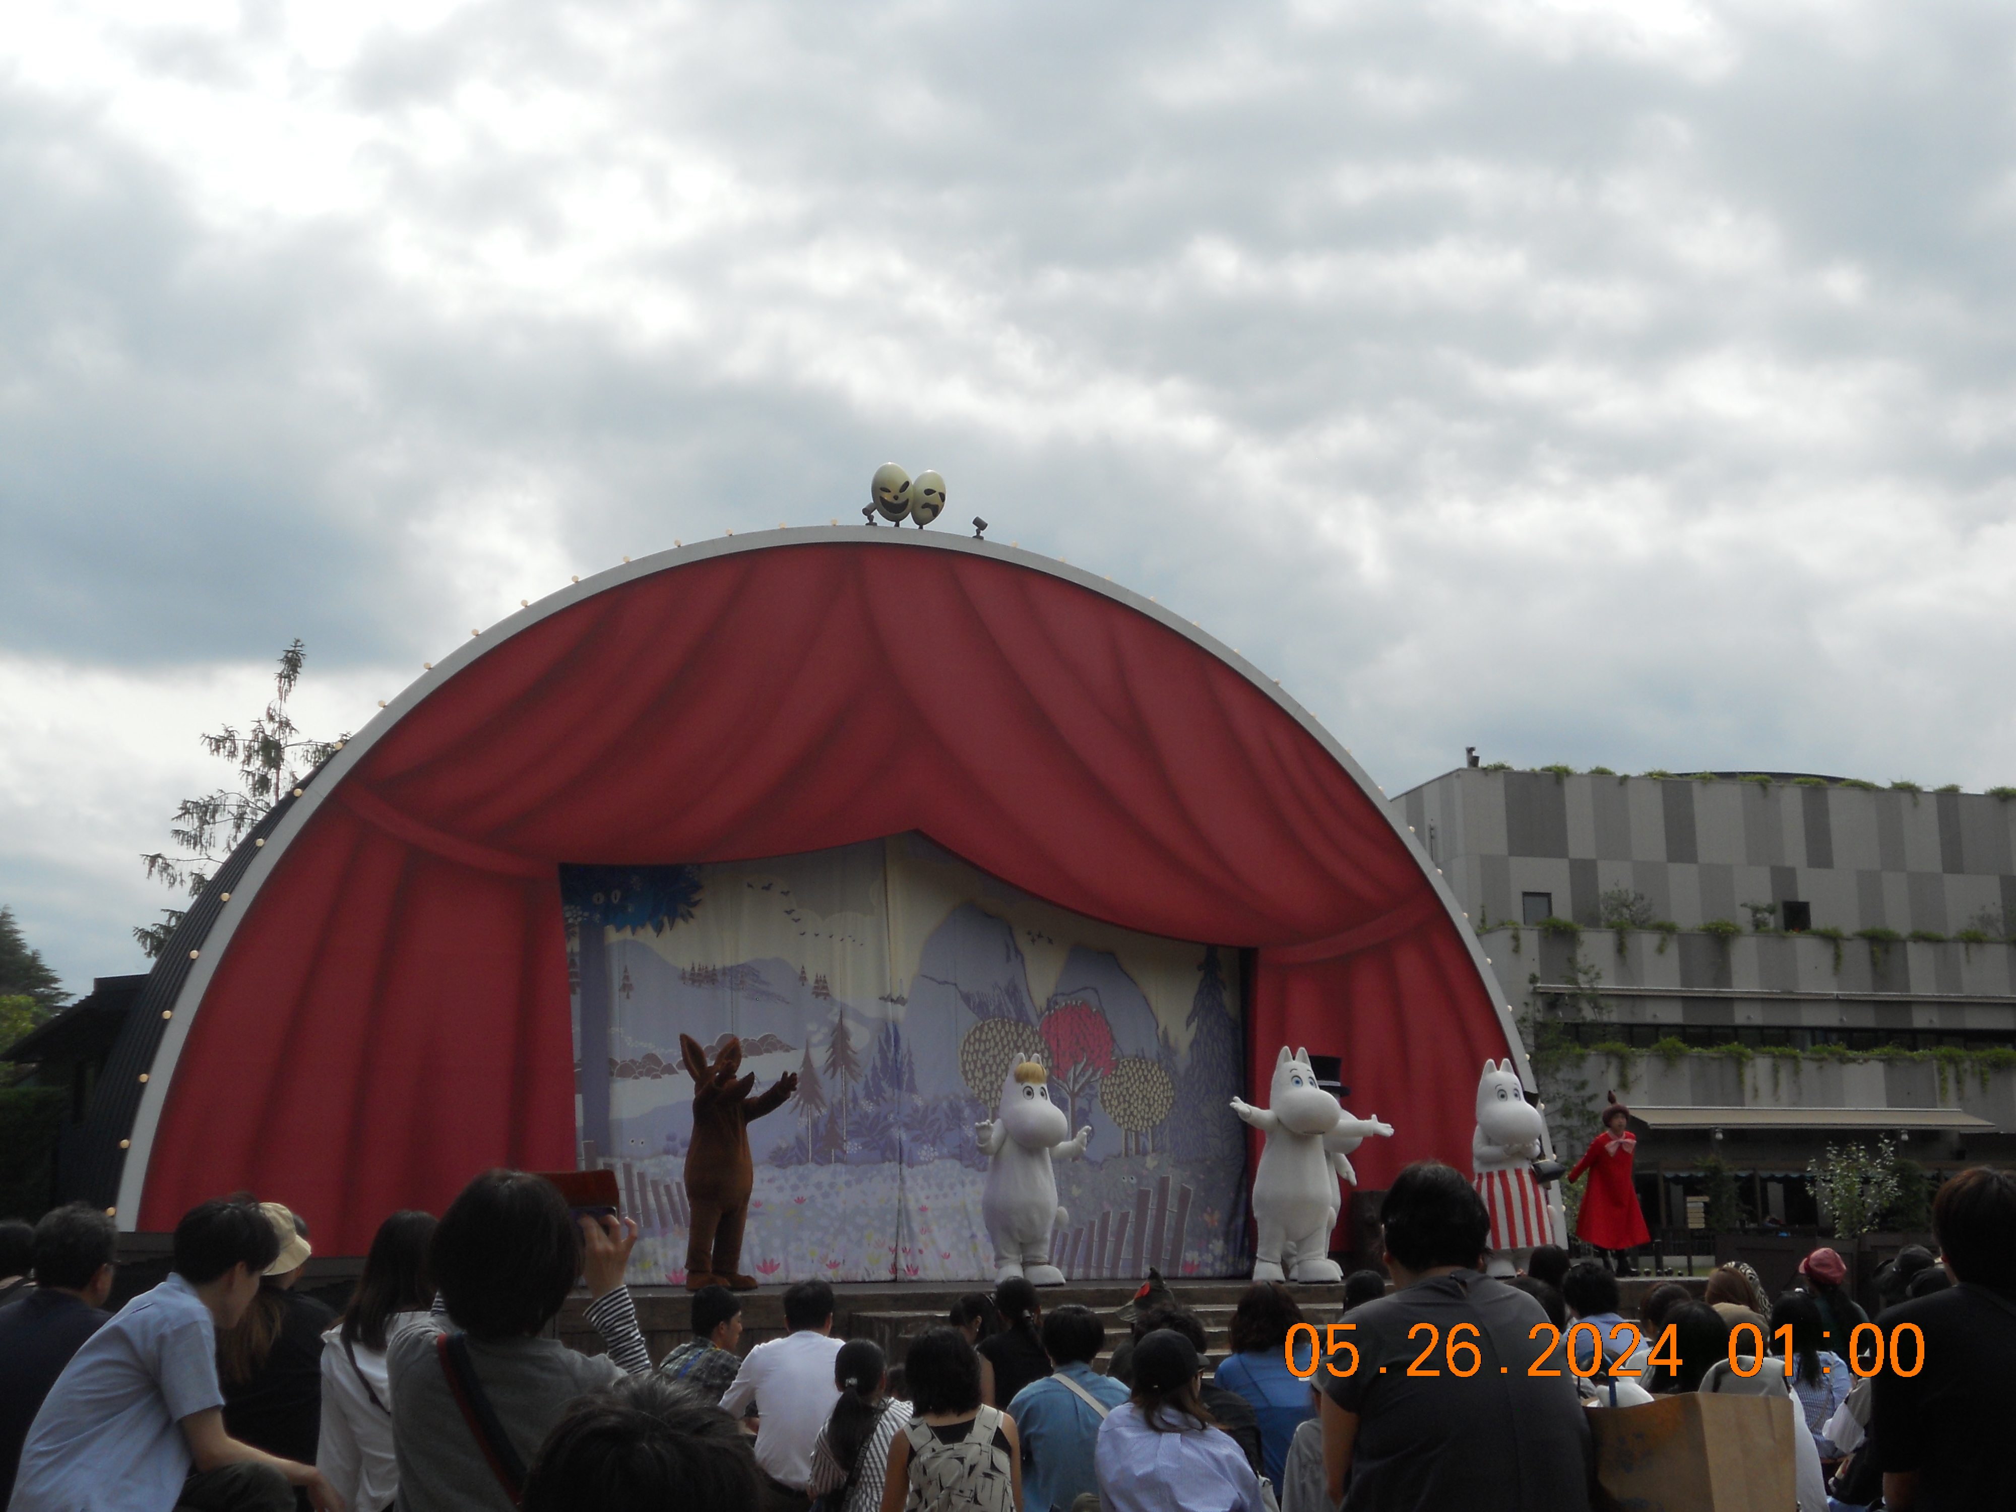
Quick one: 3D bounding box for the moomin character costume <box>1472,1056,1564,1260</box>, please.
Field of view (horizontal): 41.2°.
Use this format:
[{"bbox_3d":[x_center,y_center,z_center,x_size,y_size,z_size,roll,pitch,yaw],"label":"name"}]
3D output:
[{"bbox_3d":[4.342,3.531,22.900,0.800,1.857,0.780,3,-10,-18],"label":"moomin character costume"}]

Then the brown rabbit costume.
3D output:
[{"bbox_3d":[-2.122,3.149,20.800,0.800,1.971,0.780,9,-14,-44],"label":"brown rabbit costume"}]

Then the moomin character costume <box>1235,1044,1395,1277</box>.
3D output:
[{"bbox_3d":[2.462,3.375,22.100,1.380,1.933,0.800,3,-10,-20],"label":"moomin character costume"}]

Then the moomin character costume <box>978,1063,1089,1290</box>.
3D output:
[{"bbox_3d":[0.184,3.337,21.600,0.920,1.851,0.780,3,-11,-22],"label":"moomin character costume"}]

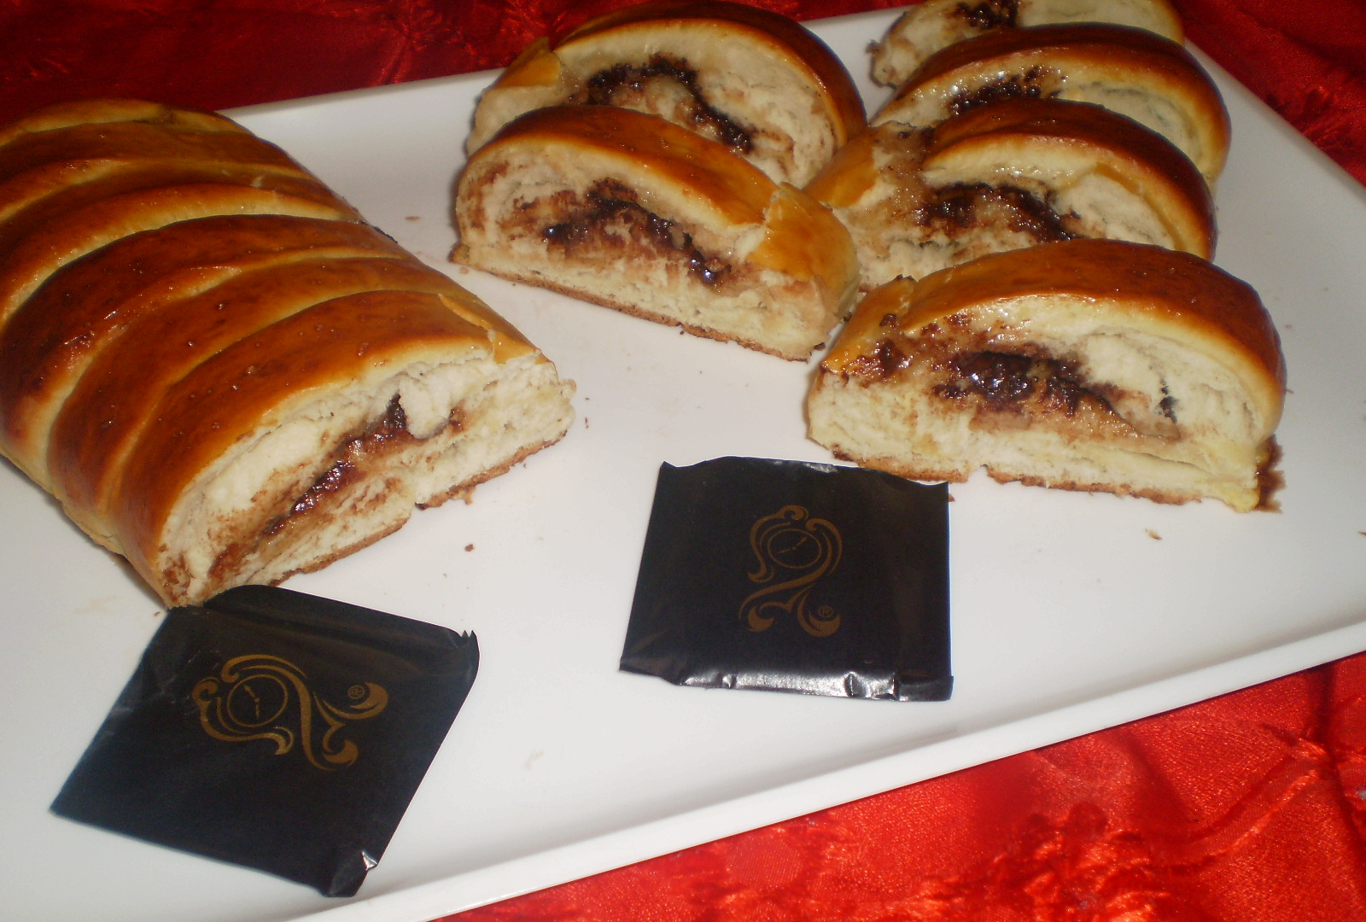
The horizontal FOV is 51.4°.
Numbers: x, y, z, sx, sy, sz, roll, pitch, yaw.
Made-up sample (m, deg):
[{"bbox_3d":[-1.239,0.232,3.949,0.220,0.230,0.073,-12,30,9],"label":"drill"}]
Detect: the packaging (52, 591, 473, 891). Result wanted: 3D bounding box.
[{"bbox_3d":[-0.069,0.043,0.235,0.054,0.005,0.051,10,45,11],"label":"packaging"}]

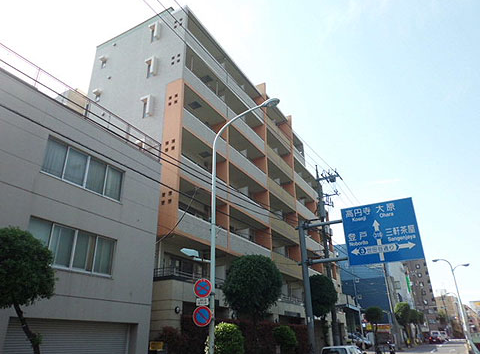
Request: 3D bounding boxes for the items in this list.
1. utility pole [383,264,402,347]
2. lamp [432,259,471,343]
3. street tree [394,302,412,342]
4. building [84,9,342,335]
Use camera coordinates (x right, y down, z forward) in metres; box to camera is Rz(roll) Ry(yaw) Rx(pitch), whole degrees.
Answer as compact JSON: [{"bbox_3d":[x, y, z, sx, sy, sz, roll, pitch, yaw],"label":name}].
[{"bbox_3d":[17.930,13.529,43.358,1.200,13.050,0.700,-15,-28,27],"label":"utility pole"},{"bbox_3d":[24.115,13.748,39.329,3.500,9.900,0.450,-15,-28,27],"label":"lamp"},{"bbox_3d":[20.793,18.536,45.126,2.100,5.350,2.100,-15,-28,27],"label":"street tree"},{"bbox_3d":[-0.204,4.047,30.242,8.800,21.400,26.200,-15,-28,27],"label":"building"}]

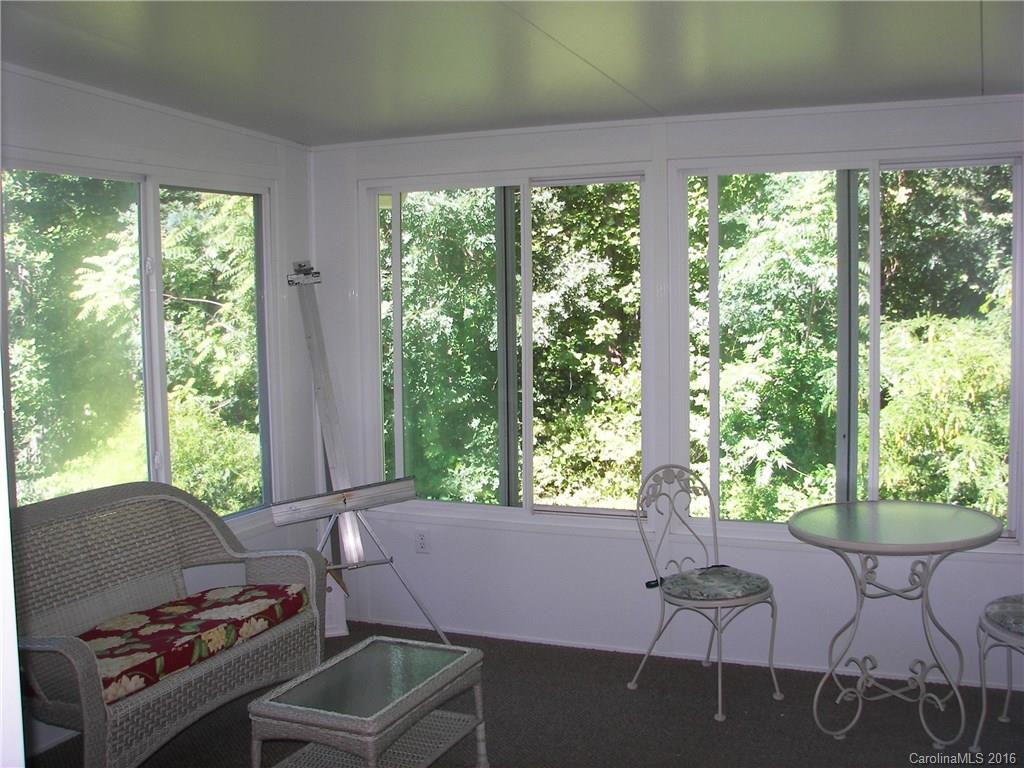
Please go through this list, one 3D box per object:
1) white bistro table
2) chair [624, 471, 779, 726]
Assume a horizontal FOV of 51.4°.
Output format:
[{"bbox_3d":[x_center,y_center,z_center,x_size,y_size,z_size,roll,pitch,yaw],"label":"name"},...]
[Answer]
[{"bbox_3d":[1.340,0.844,3.770,0.750,0.730,0.750,1,5,23],"label":"white bistro table"},{"bbox_3d":[0.765,0.770,4.124,0.450,0.880,0.500,-4,5,-35],"label":"chair"}]

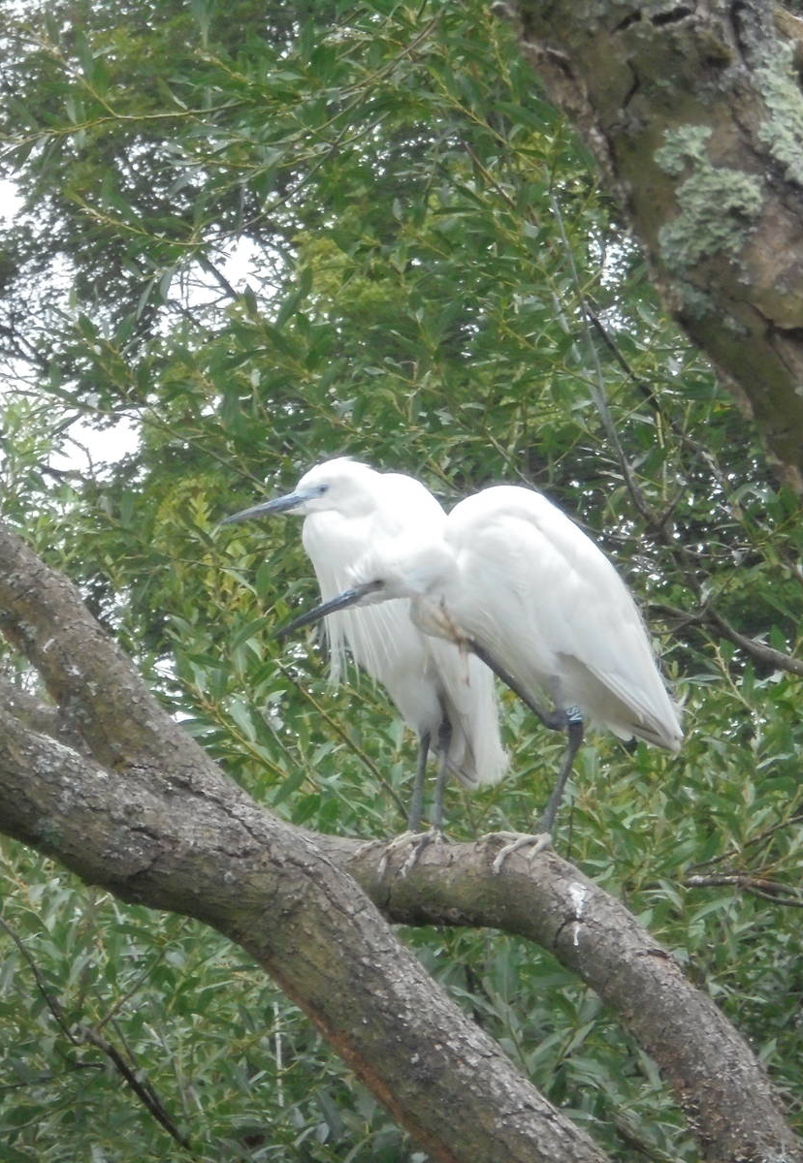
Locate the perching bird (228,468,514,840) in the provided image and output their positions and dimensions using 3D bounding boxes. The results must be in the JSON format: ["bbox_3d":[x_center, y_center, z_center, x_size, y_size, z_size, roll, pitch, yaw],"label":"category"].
[{"bbox_3d":[-0.031,0.054,6.030,0.270,0.315,0.135,4,-8,-32],"label":"perching bird"}]

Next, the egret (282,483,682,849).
[{"bbox_3d":[0.070,0.076,6.100,0.355,0.325,0.135,2,-6,-15],"label":"egret"}]

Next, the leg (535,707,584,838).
[{"bbox_3d":[0.136,0.163,5.950,0.040,0.106,0.025,2,-7,-14],"label":"leg"}]

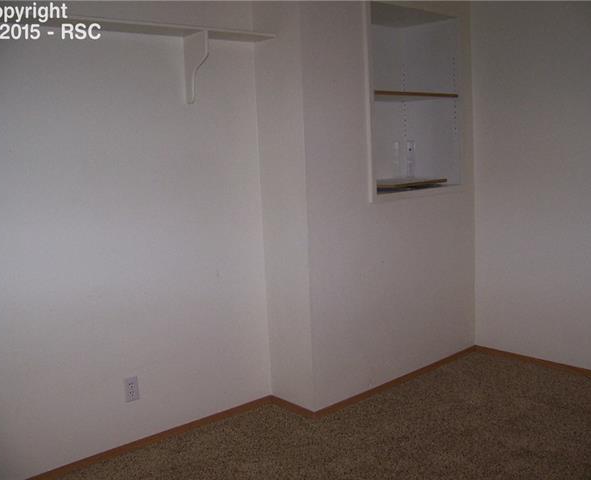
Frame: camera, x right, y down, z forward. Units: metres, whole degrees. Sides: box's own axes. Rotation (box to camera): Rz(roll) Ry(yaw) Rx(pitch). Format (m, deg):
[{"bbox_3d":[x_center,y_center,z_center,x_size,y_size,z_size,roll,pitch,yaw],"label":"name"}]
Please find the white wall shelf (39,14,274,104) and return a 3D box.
[{"bbox_3d":[-0.643,-0.804,2.957,1.315,0.333,0.180,-10,11,-40],"label":"white wall shelf"}]

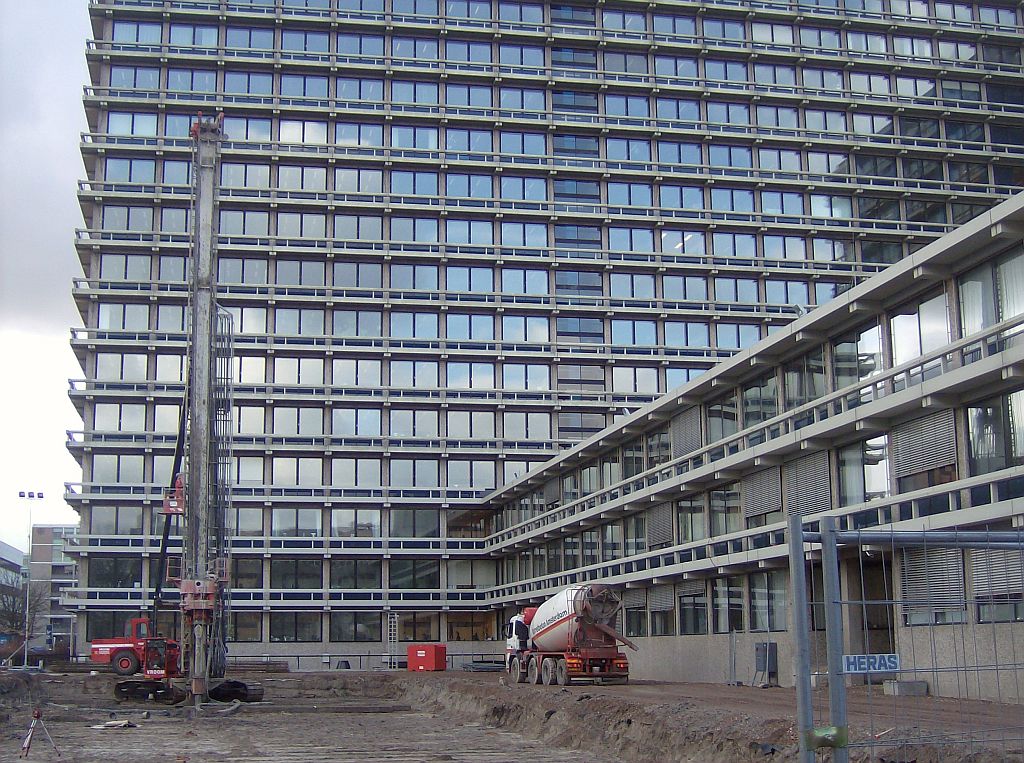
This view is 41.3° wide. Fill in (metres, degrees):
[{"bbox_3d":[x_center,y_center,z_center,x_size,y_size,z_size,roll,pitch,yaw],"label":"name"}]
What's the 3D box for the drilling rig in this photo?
[{"bbox_3d":[-14.634,1.406,63.127,5.700,26.300,6.800,1,-11,-10],"label":"drilling rig"}]

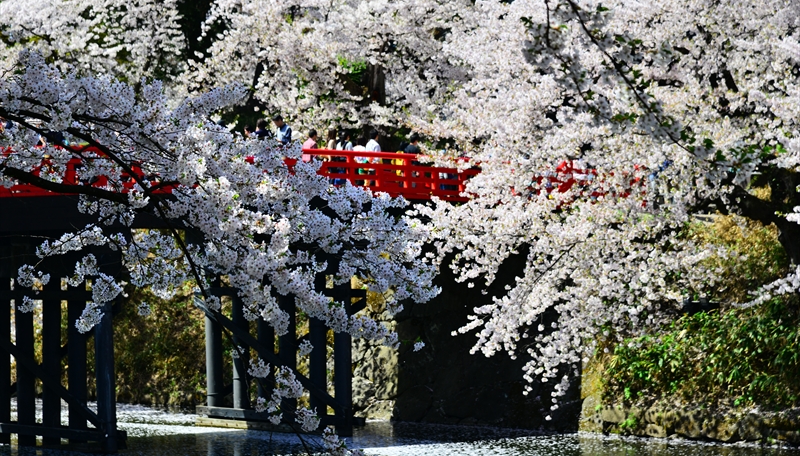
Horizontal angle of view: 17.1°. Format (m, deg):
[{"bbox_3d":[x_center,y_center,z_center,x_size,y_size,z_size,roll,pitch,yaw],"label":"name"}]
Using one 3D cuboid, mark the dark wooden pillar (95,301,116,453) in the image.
[{"bbox_3d":[-6.828,3.162,61.800,0.410,4.031,0.410,-1,0,0],"label":"dark wooden pillar"}]

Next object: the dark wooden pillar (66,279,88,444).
[{"bbox_3d":[-7.573,3.150,62.700,0.410,3.972,0.410,0,0,0],"label":"dark wooden pillar"}]

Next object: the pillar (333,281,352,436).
[{"bbox_3d":[-1.410,3.155,66.000,0.410,4.008,0.410,-1,0,0],"label":"pillar"}]

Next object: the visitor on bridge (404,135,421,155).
[{"bbox_3d":[0.330,-1.611,69.300,0.300,1.650,0.470,0,-1,-38],"label":"visitor on bridge"}]

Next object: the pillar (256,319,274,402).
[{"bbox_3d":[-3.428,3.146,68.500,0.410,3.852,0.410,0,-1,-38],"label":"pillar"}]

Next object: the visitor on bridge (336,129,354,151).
[{"bbox_3d":[-1.396,-1.656,67.700,0.320,1.590,0.440,0,-1,-38],"label":"visitor on bridge"}]

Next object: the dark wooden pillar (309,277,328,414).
[{"bbox_3d":[-2.044,3.122,66.900,0.410,3.912,0.410,0,0,0],"label":"dark wooden pillar"}]

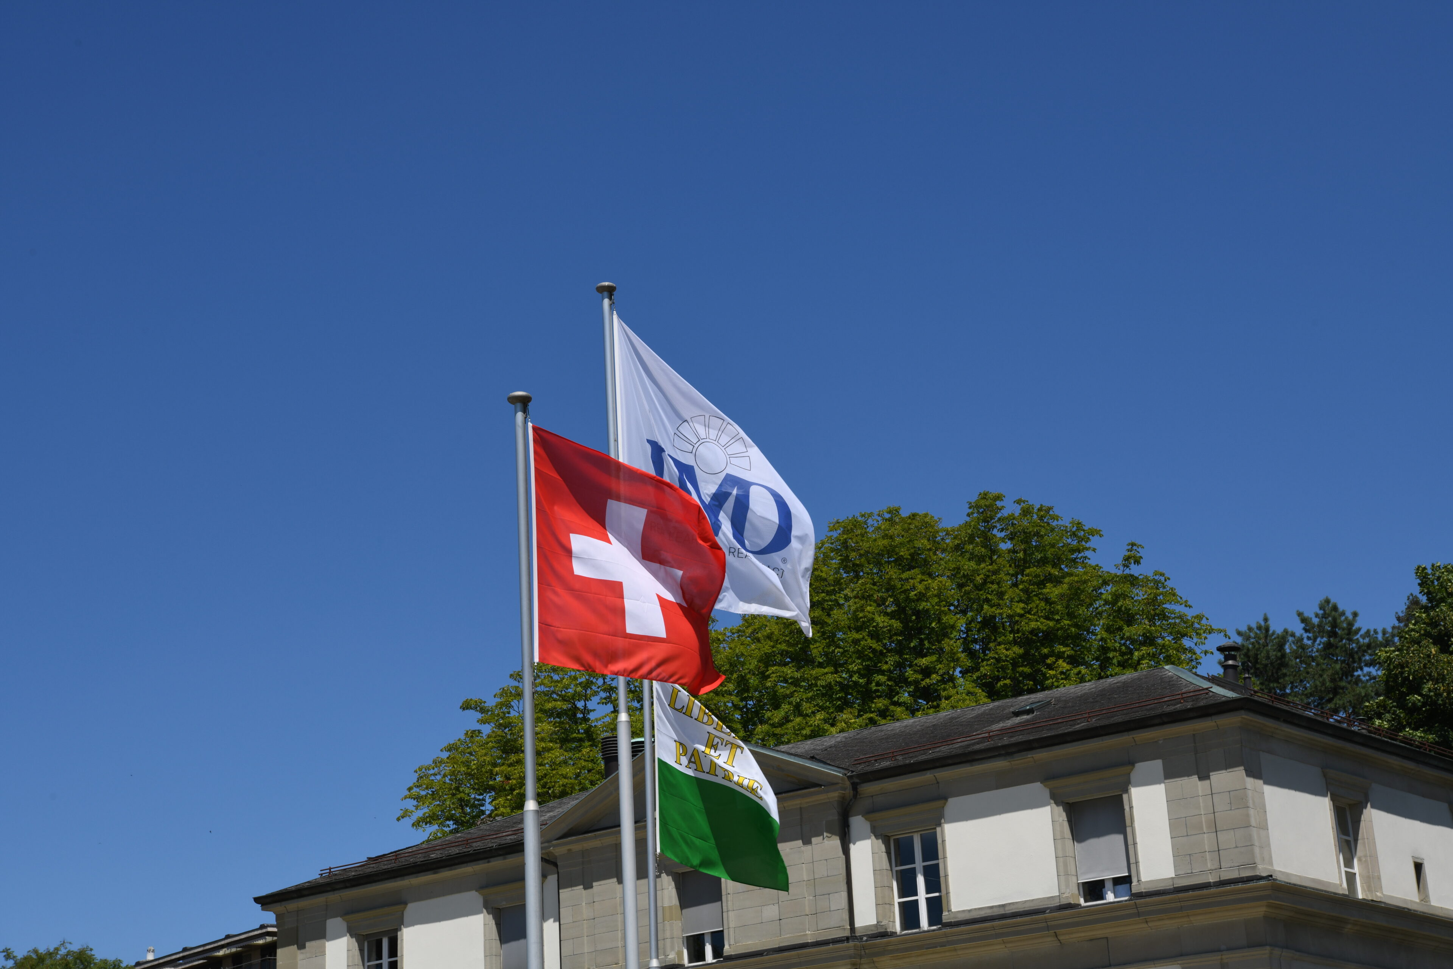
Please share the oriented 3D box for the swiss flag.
[{"bbox_3d":[-0.560,0.448,16.783,1.250,1.589,0.450,6,-21,-26],"label":"swiss flag"}]

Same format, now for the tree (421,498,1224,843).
[{"bbox_3d":[2.631,11.183,75.255,22.000,22.102,17.000,-4,-18,1],"label":"tree"}]

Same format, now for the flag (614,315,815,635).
[{"bbox_3d":[-0.019,-0.098,20.066,1.600,2.186,0.600,6,-21,-26],"label":"flag"}]

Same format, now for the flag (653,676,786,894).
[{"bbox_3d":[-0.028,2.202,21.620,1.120,1.645,0.450,7,-21,-28],"label":"flag"}]

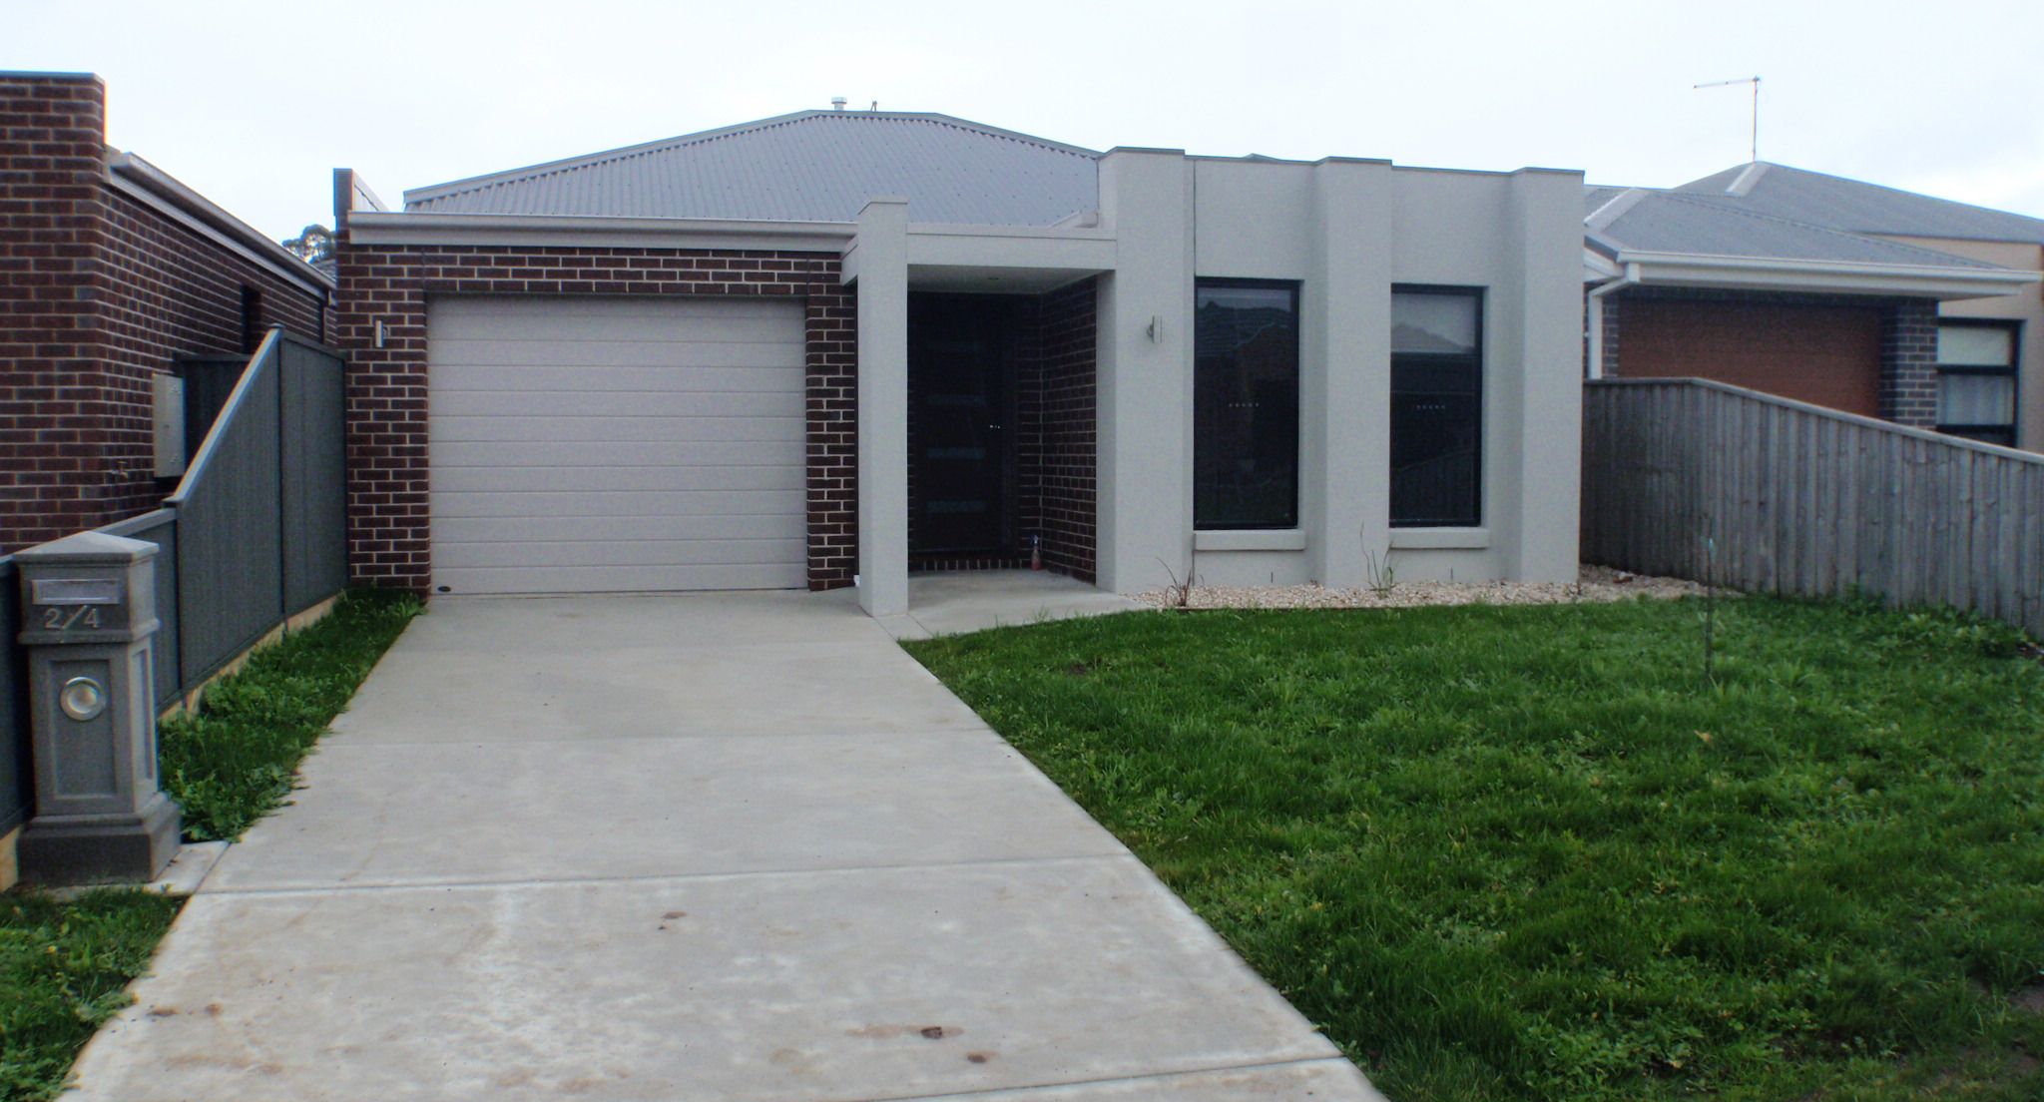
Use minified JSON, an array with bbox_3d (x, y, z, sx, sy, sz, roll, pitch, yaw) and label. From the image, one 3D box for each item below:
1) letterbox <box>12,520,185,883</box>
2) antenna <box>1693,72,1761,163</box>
[{"bbox_3d":[-3.024,0.487,5.404,0.385,1.115,0.385,-1,3,-14],"label":"letterbox"},{"bbox_3d":[8.678,-5.273,20.329,0.780,1.050,0.350,2,4,33],"label":"antenna"}]

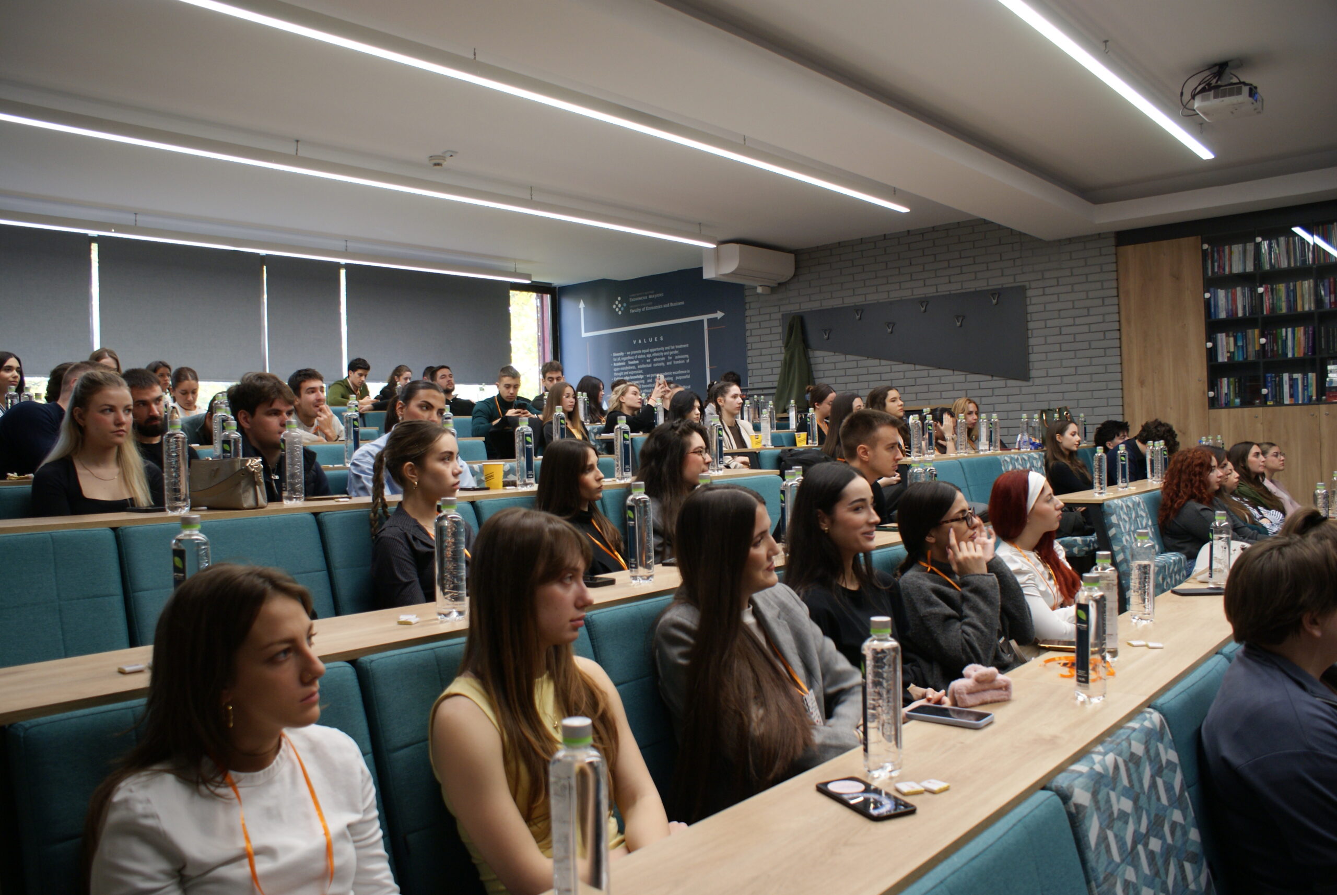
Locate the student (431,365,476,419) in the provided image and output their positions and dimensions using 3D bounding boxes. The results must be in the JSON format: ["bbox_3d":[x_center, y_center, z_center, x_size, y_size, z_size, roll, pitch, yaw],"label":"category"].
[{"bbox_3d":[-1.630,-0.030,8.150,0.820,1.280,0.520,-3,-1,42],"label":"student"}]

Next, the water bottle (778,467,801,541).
[{"bbox_3d":[0.386,0.205,3.170,0.064,0.255,0.064,-2,0,0],"label":"water bottle"}]

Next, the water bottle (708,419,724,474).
[{"bbox_3d":[0.206,-0.012,4.330,0.064,0.255,0.064,-2,0,0],"label":"water bottle"}]

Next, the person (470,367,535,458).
[{"bbox_3d":[-0.898,0.076,6.233,0.530,1.190,0.780,-3,1,-39],"label":"person"}]

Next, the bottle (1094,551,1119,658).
[{"bbox_3d":[1.060,0.382,2.430,0.064,0.255,0.064,-2,-1,-40],"label":"bottle"}]

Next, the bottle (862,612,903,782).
[{"bbox_3d":[0.329,0.379,1.536,0.060,0.234,0.060,-2,1,0],"label":"bottle"}]

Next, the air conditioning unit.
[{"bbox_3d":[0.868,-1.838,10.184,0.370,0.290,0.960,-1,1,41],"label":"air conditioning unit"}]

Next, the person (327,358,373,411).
[{"bbox_3d":[-2.793,-0.211,9.083,0.710,1.200,0.510,-1,1,40],"label":"person"}]

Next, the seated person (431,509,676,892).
[{"bbox_3d":[-0.074,0.692,1.491,0.700,1.170,0.470,-1,1,41],"label":"seated person"}]

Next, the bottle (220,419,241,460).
[{"bbox_3d":[-1.243,0.043,2.861,0.060,0.234,0.060,-1,1,41],"label":"bottle"}]

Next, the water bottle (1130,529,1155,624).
[{"bbox_3d":[1.229,0.332,2.591,0.060,0.234,0.060,-1,1,41],"label":"water bottle"}]

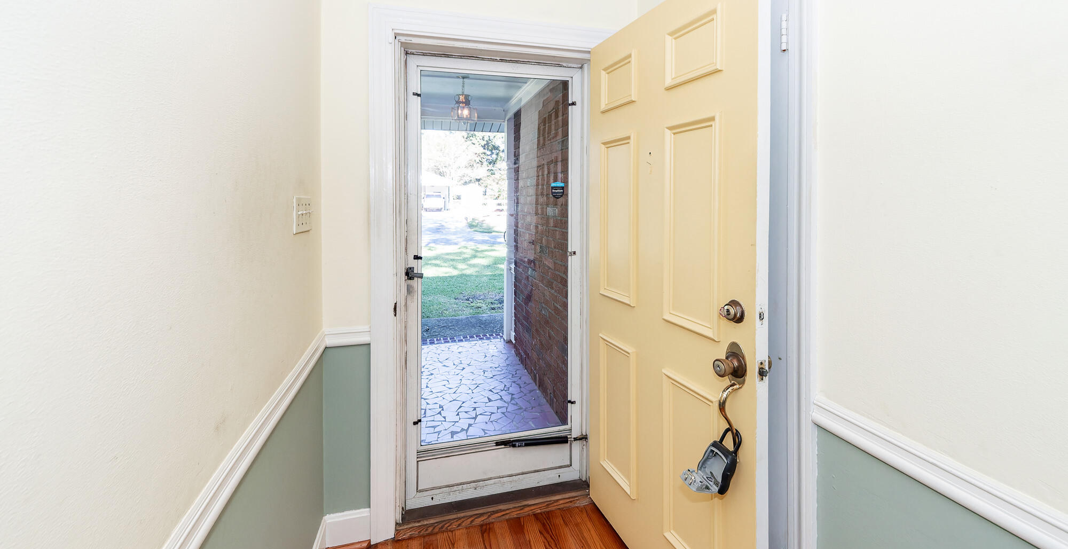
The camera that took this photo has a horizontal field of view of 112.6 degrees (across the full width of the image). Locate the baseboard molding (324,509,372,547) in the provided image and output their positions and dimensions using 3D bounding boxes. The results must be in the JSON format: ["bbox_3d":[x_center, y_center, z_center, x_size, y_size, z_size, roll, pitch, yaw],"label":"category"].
[{"bbox_3d":[-0.741,1.012,1.418,0.175,0.127,0.020,0,1,-13],"label":"baseboard molding"}]

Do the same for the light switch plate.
[{"bbox_3d":[-0.755,-0.195,1.165,0.010,0.114,0.190,0,2,-19],"label":"light switch plate"}]

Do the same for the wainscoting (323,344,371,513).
[{"bbox_3d":[-0.748,0.619,1.428,0.172,0.660,0.020,0,1,-13],"label":"wainscoting"}]

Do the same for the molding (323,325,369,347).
[{"bbox_3d":[-0.738,0.246,1.416,0.172,0.068,0.025,0,1,-13],"label":"molding"}]

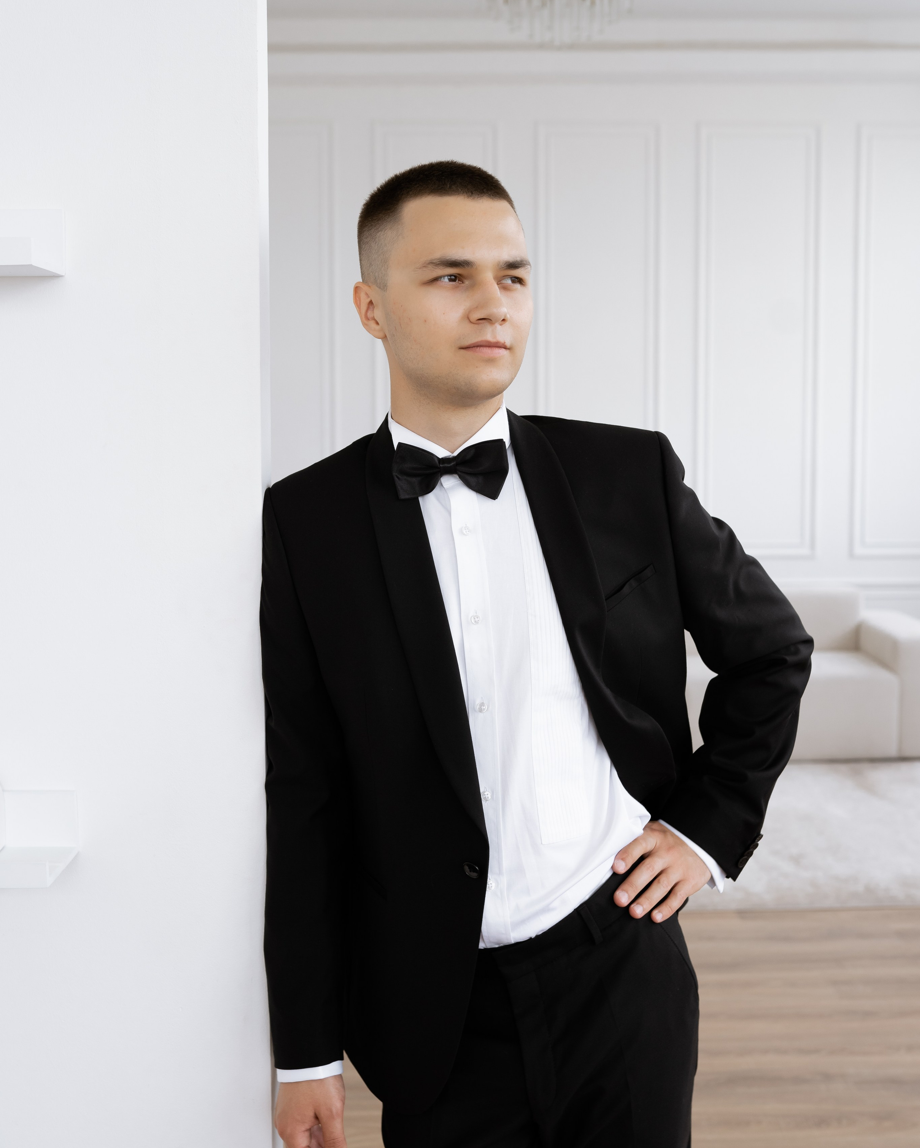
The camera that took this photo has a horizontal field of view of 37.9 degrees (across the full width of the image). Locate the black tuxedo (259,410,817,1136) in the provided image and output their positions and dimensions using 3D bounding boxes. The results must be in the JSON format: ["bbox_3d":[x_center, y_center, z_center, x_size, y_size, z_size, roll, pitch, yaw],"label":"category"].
[{"bbox_3d":[0.079,0.198,1.420,0.570,0.740,0.310,-2,4,5],"label":"black tuxedo"}]

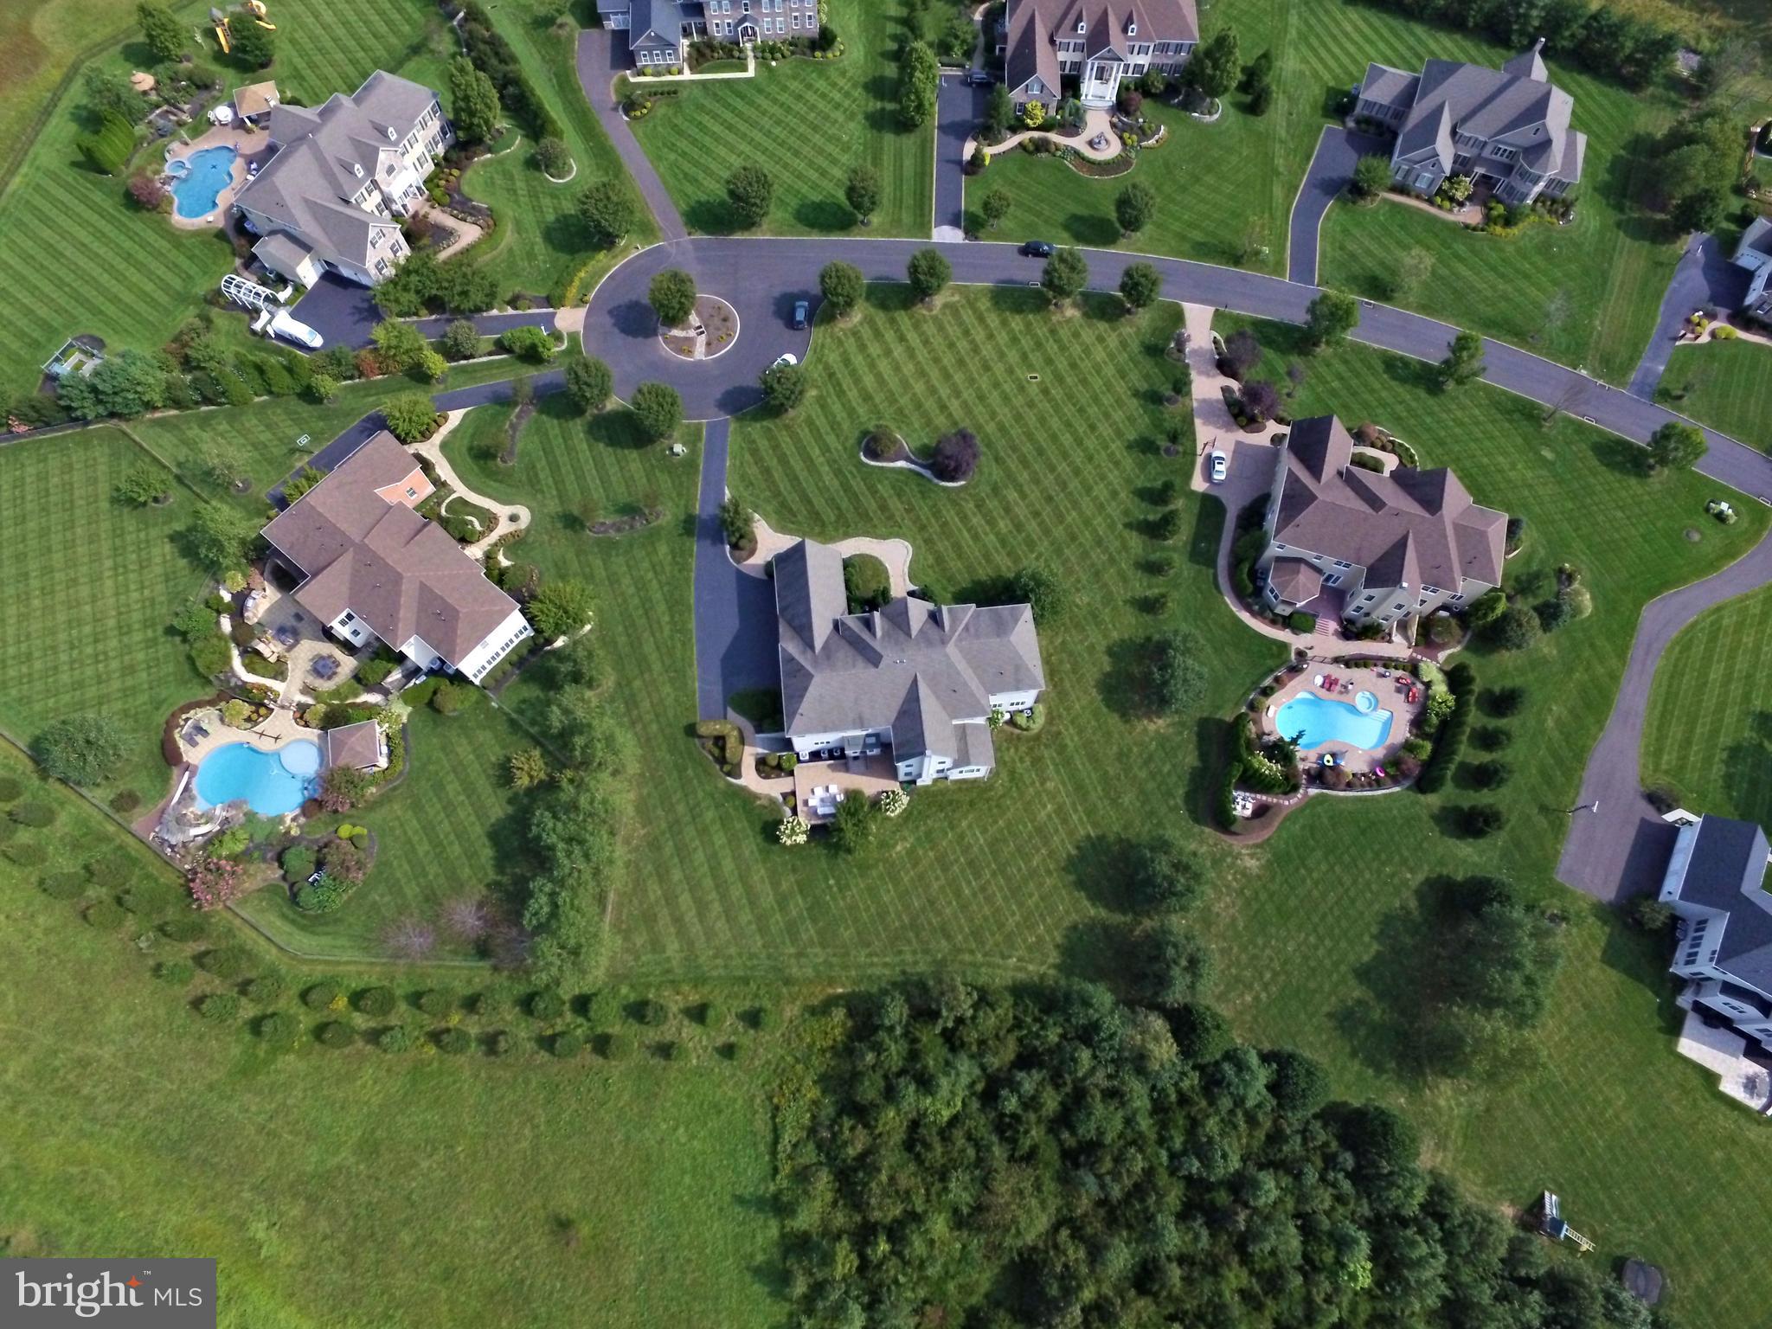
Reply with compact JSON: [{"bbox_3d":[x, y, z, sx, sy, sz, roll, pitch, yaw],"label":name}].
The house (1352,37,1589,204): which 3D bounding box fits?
[{"bbox_3d":[83.677,-77.865,145.057,31.690,10.500,21.270,19,69,8],"label":"house"}]

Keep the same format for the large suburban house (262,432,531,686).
[{"bbox_3d":[-56.748,-11.802,119.446,31.440,10.500,20.720,37,73,14],"label":"large suburban house"}]

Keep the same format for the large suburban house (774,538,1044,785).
[{"bbox_3d":[2.581,-0.934,114.508,28.750,10.500,27.110,-5,68,-1],"label":"large suburban house"}]

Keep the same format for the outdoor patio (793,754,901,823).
[{"bbox_3d":[-4.125,13.415,113.972,11.700,1.000,7.600,-5,68,-1],"label":"outdoor patio"}]

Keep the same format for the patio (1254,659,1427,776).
[{"bbox_3d":[52.299,5.810,116.566,18.000,1.000,13.200,9,68,4],"label":"patio"}]

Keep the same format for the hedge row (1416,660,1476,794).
[{"bbox_3d":[62.990,7.309,114.676,2.000,3.000,15.400,24,70,10],"label":"hedge row"}]

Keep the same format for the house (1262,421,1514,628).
[{"bbox_3d":[58.659,-15.864,120.082,26.360,10.500,23.050,16,69,7],"label":"house"}]

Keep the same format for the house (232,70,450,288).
[{"bbox_3d":[-76.992,-70.083,143.307,29.740,10.500,34.100,24,70,10],"label":"house"}]

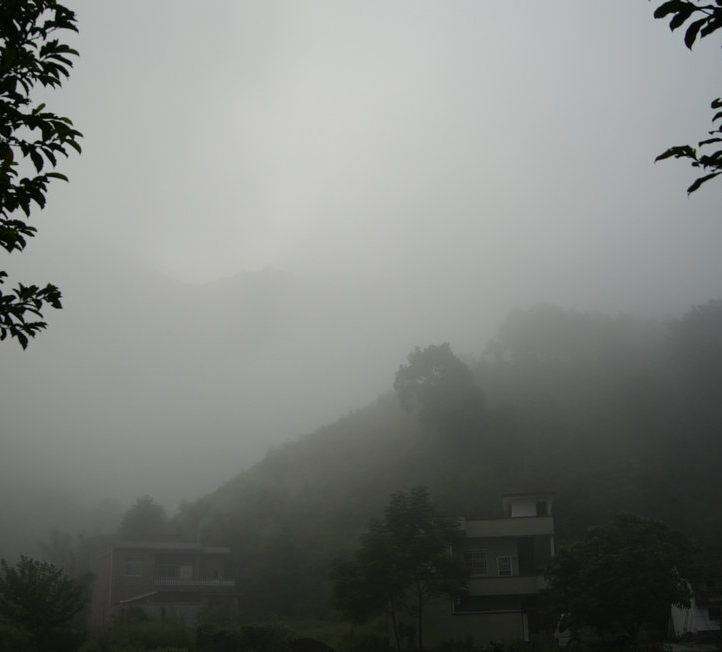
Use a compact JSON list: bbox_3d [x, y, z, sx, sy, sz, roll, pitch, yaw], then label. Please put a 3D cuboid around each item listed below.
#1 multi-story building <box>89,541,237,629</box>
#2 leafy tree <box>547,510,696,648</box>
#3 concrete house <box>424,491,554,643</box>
[{"bbox_3d":[-18.168,23.842,82.500,11.310,7.206,8.500,7,-19,-25],"label":"multi-story building"},{"bbox_3d":[13.153,12.823,45.500,7.400,6.500,7.200,-1,-17,0],"label":"leafy tree"},{"bbox_3d":[8.004,15.419,56.500,7.426,8.586,8.000,-4,-17,8],"label":"concrete house"}]

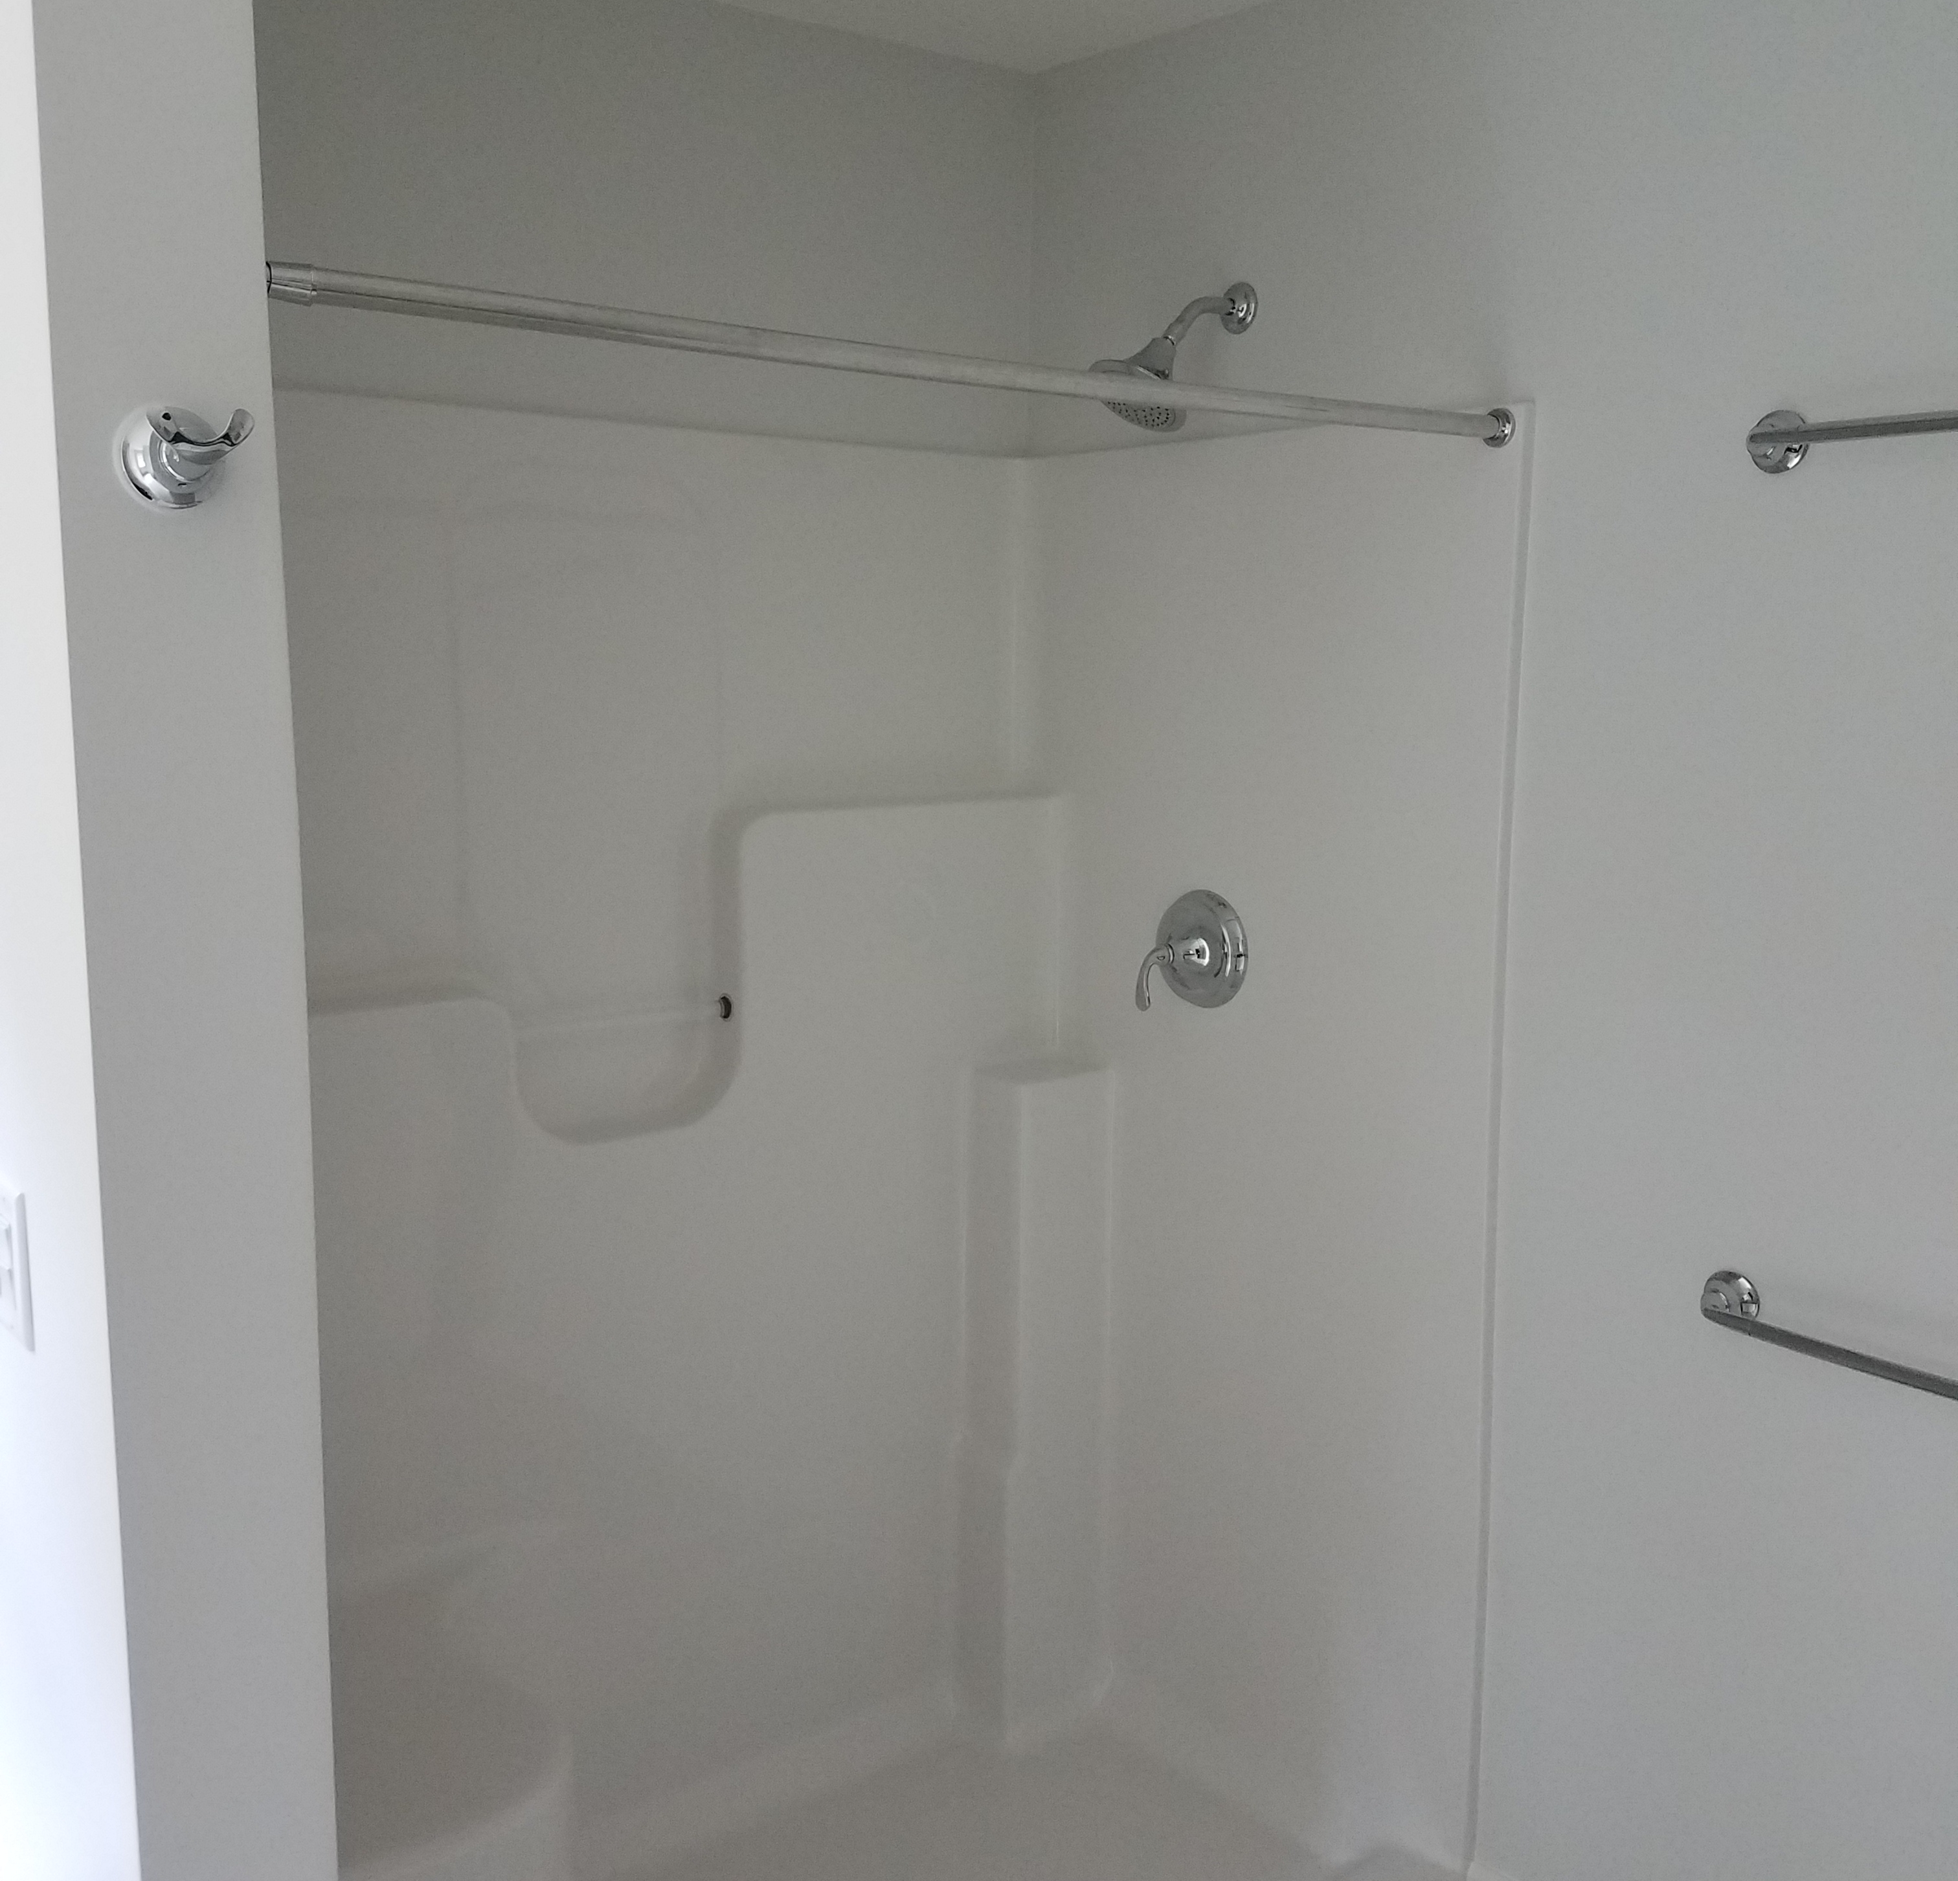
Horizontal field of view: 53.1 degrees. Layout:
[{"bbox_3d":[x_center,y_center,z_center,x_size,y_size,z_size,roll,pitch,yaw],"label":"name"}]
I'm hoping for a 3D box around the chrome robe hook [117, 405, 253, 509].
[{"bbox_3d":[-0.474,-0.292,1.178,0.064,0.062,0.068,-6,10,-39],"label":"chrome robe hook"}]

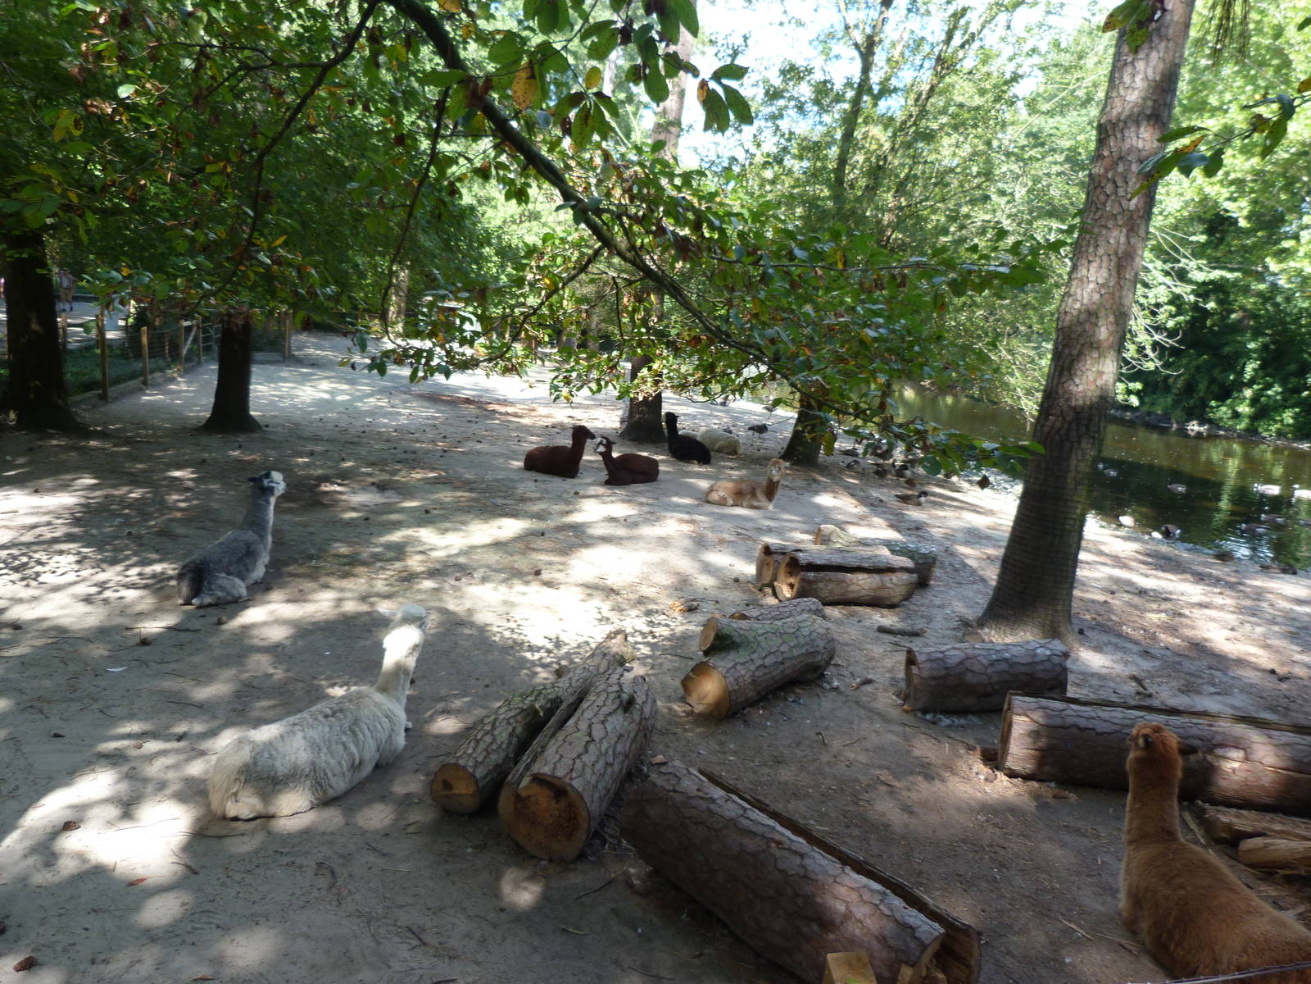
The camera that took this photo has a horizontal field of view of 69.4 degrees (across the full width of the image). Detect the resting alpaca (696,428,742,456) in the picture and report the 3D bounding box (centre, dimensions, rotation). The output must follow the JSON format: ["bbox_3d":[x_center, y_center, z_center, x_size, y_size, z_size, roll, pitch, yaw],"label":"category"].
[{"bbox_3d":[1.168,-1.032,17.902,1.000,0.500,0.450,11,13,37],"label":"resting alpaca"}]

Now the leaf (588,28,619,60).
[{"bbox_3d":[-0.123,-1.039,2.200,0.054,0.090,0.030,39,-6,-4],"label":"leaf"}]

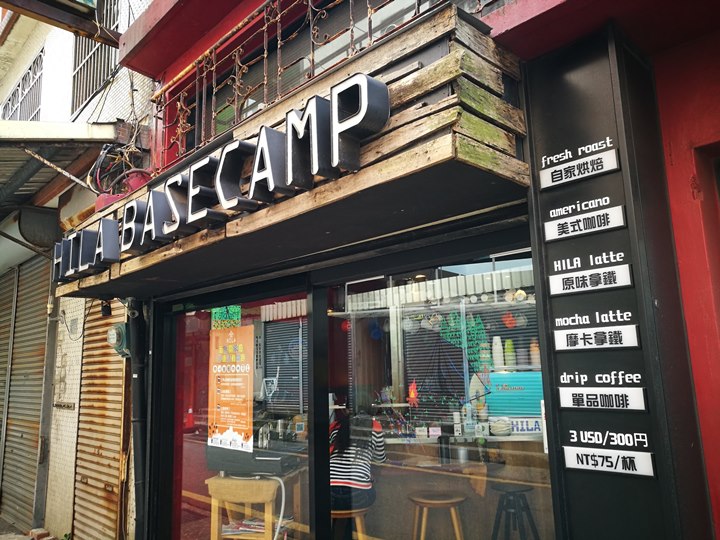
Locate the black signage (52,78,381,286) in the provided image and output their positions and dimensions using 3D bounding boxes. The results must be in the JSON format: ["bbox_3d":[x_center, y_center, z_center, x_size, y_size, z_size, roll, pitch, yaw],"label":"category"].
[{"bbox_3d":[-1.140,-0.299,3.186,0.107,0.311,3.512,7,-13,-43],"label":"black signage"}]

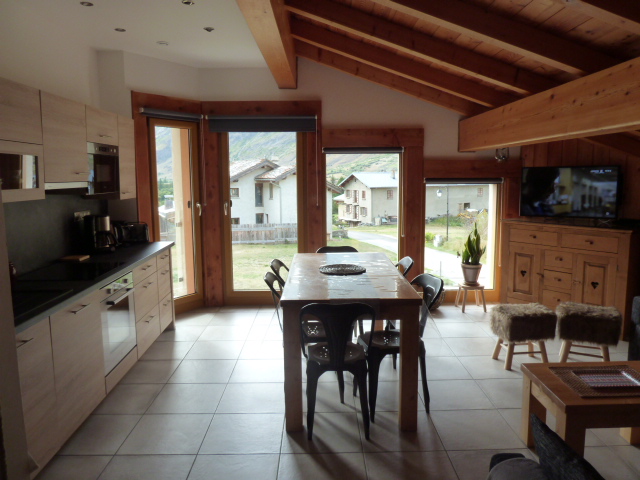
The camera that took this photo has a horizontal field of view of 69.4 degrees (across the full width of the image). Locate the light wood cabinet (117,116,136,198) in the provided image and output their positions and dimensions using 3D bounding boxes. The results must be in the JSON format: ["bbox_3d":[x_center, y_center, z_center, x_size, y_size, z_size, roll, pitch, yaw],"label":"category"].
[{"bbox_3d":[-1.886,-0.723,4.128,0.340,0.715,0.407,-1,7,-3],"label":"light wood cabinet"}]

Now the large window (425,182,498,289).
[{"bbox_3d":[1.657,-0.029,5.441,0.860,1.240,0.070,-1,7,-1],"label":"large window"}]

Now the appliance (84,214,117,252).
[{"bbox_3d":[-2.011,-0.071,4.256,0.235,0.335,0.175,2,8,21],"label":"appliance"}]

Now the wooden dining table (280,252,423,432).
[{"bbox_3d":[0.188,0.646,3.569,0.820,0.810,1.640,-1,7,-1],"label":"wooden dining table"}]

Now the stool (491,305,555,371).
[{"bbox_3d":[1.608,0.753,3.672,0.400,0.470,0.340,-1,7,-5],"label":"stool"}]

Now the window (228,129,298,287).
[{"bbox_3d":[-0.649,-0.326,5.339,0.768,1.886,0.080,-1,7,0],"label":"window"}]

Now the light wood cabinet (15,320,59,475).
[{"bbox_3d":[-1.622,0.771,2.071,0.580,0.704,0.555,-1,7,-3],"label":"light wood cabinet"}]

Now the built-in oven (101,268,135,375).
[{"bbox_3d":[-1.619,0.555,3.169,0.550,0.585,0.595,-1,7,-3],"label":"built-in oven"}]

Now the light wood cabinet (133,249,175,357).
[{"bbox_3d":[-1.726,0.518,4.024,0.580,0.709,1.021,-1,7,-3],"label":"light wood cabinet"}]

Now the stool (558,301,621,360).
[{"bbox_3d":[2.072,0.752,3.585,0.400,0.470,0.340,3,8,23],"label":"stool"}]

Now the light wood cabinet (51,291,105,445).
[{"bbox_3d":[-1.709,0.720,2.767,0.580,0.710,0.590,-1,7,-2],"label":"light wood cabinet"}]

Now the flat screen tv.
[{"bbox_3d":[2.615,-0.502,4.900,0.930,0.535,0.070,6,10,39],"label":"flat screen tv"}]

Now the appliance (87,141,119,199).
[{"bbox_3d":[-1.810,-0.540,3.535,0.360,0.378,0.593,-1,7,-3],"label":"appliance"}]

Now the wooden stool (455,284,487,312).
[{"bbox_3d":[1.725,0.643,5.262,0.285,0.290,0.285,-1,7,-1],"label":"wooden stool"}]

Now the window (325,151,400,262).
[{"bbox_3d":[0.505,-0.192,5.419,0.904,1.688,0.090,-1,7,0],"label":"window"}]

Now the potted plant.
[{"bbox_3d":[1.709,0.158,5.183,0.260,0.700,0.250,-1,7,-1],"label":"potted plant"}]

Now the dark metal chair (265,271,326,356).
[{"bbox_3d":[-0.115,0.656,3.231,0.520,0.830,0.430,0,7,8],"label":"dark metal chair"}]

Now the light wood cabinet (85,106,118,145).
[{"bbox_3d":[-1.863,-0.877,3.616,0.340,0.263,0.599,-1,7,-3],"label":"light wood cabinet"}]

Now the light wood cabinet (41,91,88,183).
[{"bbox_3d":[-1.918,-0.684,3.183,0.350,0.575,0.590,-1,7,-2],"label":"light wood cabinet"}]

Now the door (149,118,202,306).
[{"bbox_3d":[-1.571,-0.257,5.092,0.080,2.090,0.655,5,9,36],"label":"door"}]

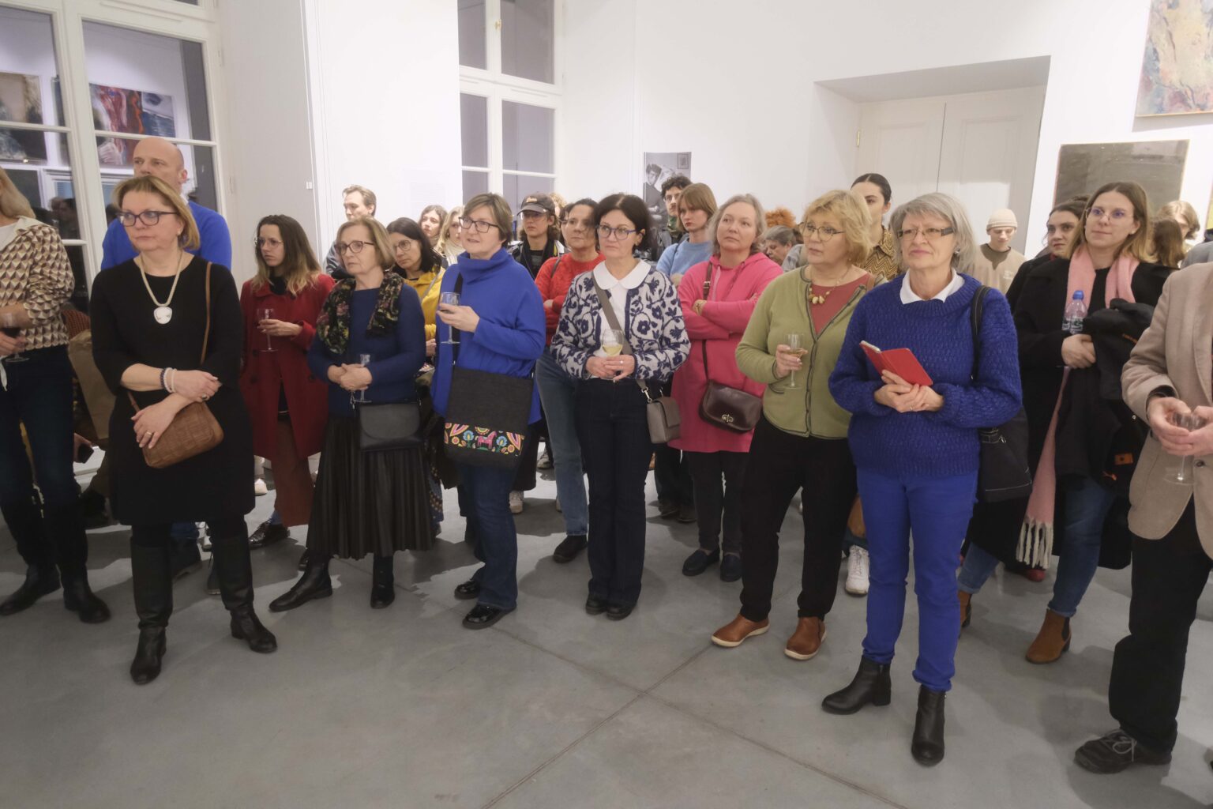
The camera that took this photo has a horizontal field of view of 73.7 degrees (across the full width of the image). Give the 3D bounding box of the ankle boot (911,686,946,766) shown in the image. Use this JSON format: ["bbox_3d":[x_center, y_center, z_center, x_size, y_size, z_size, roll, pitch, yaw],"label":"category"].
[{"bbox_3d":[1.009,0.979,2.525,0.100,0.165,0.260,5,14,19],"label":"ankle boot"}]

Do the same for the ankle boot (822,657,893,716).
[{"bbox_3d":[0.843,0.923,2.697,0.250,0.170,0.095,-3,13,-16],"label":"ankle boot"}]

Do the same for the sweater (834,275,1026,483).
[{"bbox_3d":[0.931,-0.099,2.350,0.530,0.546,0.360,7,15,26],"label":"sweater"}]

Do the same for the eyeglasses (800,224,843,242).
[{"bbox_3d":[0.763,-0.590,2.764,0.140,0.045,0.135,-15,30,-42],"label":"eyeglasses"}]

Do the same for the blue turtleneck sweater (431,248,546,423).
[{"bbox_3d":[-0.456,-0.277,3.102,0.470,0.636,0.340,9,15,31],"label":"blue turtleneck sweater"}]

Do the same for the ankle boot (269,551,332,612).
[{"bbox_3d":[-1.277,0.738,3.374,0.265,0.190,0.100,-7,16,-31],"label":"ankle boot"}]

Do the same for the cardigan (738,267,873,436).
[{"bbox_3d":[0.720,-0.187,2.822,0.510,0.553,0.340,8,15,27],"label":"cardigan"}]

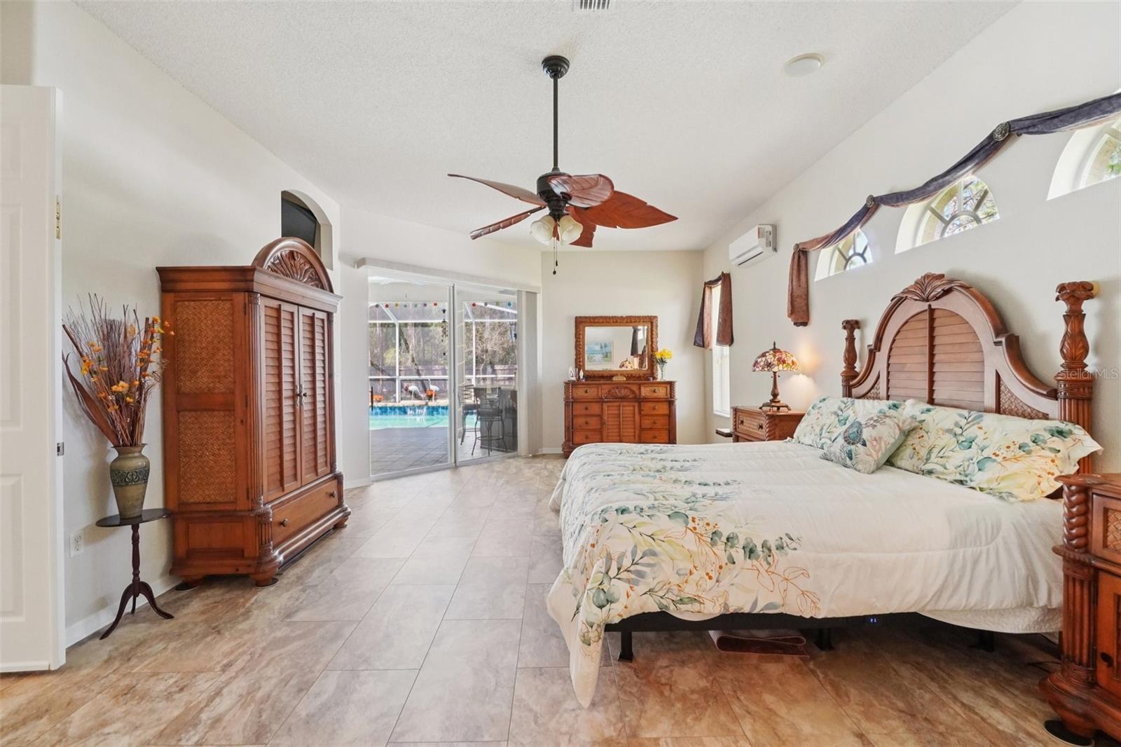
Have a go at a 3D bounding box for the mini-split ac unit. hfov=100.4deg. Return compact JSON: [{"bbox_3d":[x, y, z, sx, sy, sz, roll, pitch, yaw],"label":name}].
[{"bbox_3d":[2.105,-1.369,5.152,0.203,0.292,0.762,0,1,-1],"label":"mini-split ac unit"}]

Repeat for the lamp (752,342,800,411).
[{"bbox_3d":[2.026,0.026,4.400,0.405,0.645,0.405,0,0,-1],"label":"lamp"}]

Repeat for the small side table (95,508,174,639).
[{"bbox_3d":[-2.144,0.994,2.365,0.290,0.538,0.290,0,1,-1],"label":"small side table"}]

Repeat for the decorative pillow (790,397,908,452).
[{"bbox_3d":[1.900,0.343,3.100,0.200,0.460,0.750,30,0,-1],"label":"decorative pillow"}]

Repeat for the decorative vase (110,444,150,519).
[{"bbox_3d":[-2.139,0.536,2.320,0.148,0.355,0.148,0,0,-1],"label":"decorative vase"}]

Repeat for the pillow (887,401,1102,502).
[{"bbox_3d":[1.973,0.351,2.291,0.210,0.430,0.820,33,0,-1],"label":"pillow"}]

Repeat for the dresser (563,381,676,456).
[{"bbox_3d":[0.860,0.672,6.840,1.650,1.100,0.490,0,0,-1],"label":"dresser"}]

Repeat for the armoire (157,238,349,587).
[{"bbox_3d":[-1.965,0.175,3.240,0.600,2.130,1.170,0,0,-1],"label":"armoire"}]

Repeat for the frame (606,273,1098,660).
[{"bbox_3d":[1.158,0.331,2.702,2.127,1.803,1.607,0,1,-1],"label":"frame"}]

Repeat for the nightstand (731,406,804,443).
[{"bbox_3d":[1.970,0.796,4.380,0.480,0.880,0.800,0,0,-1],"label":"nightstand"}]

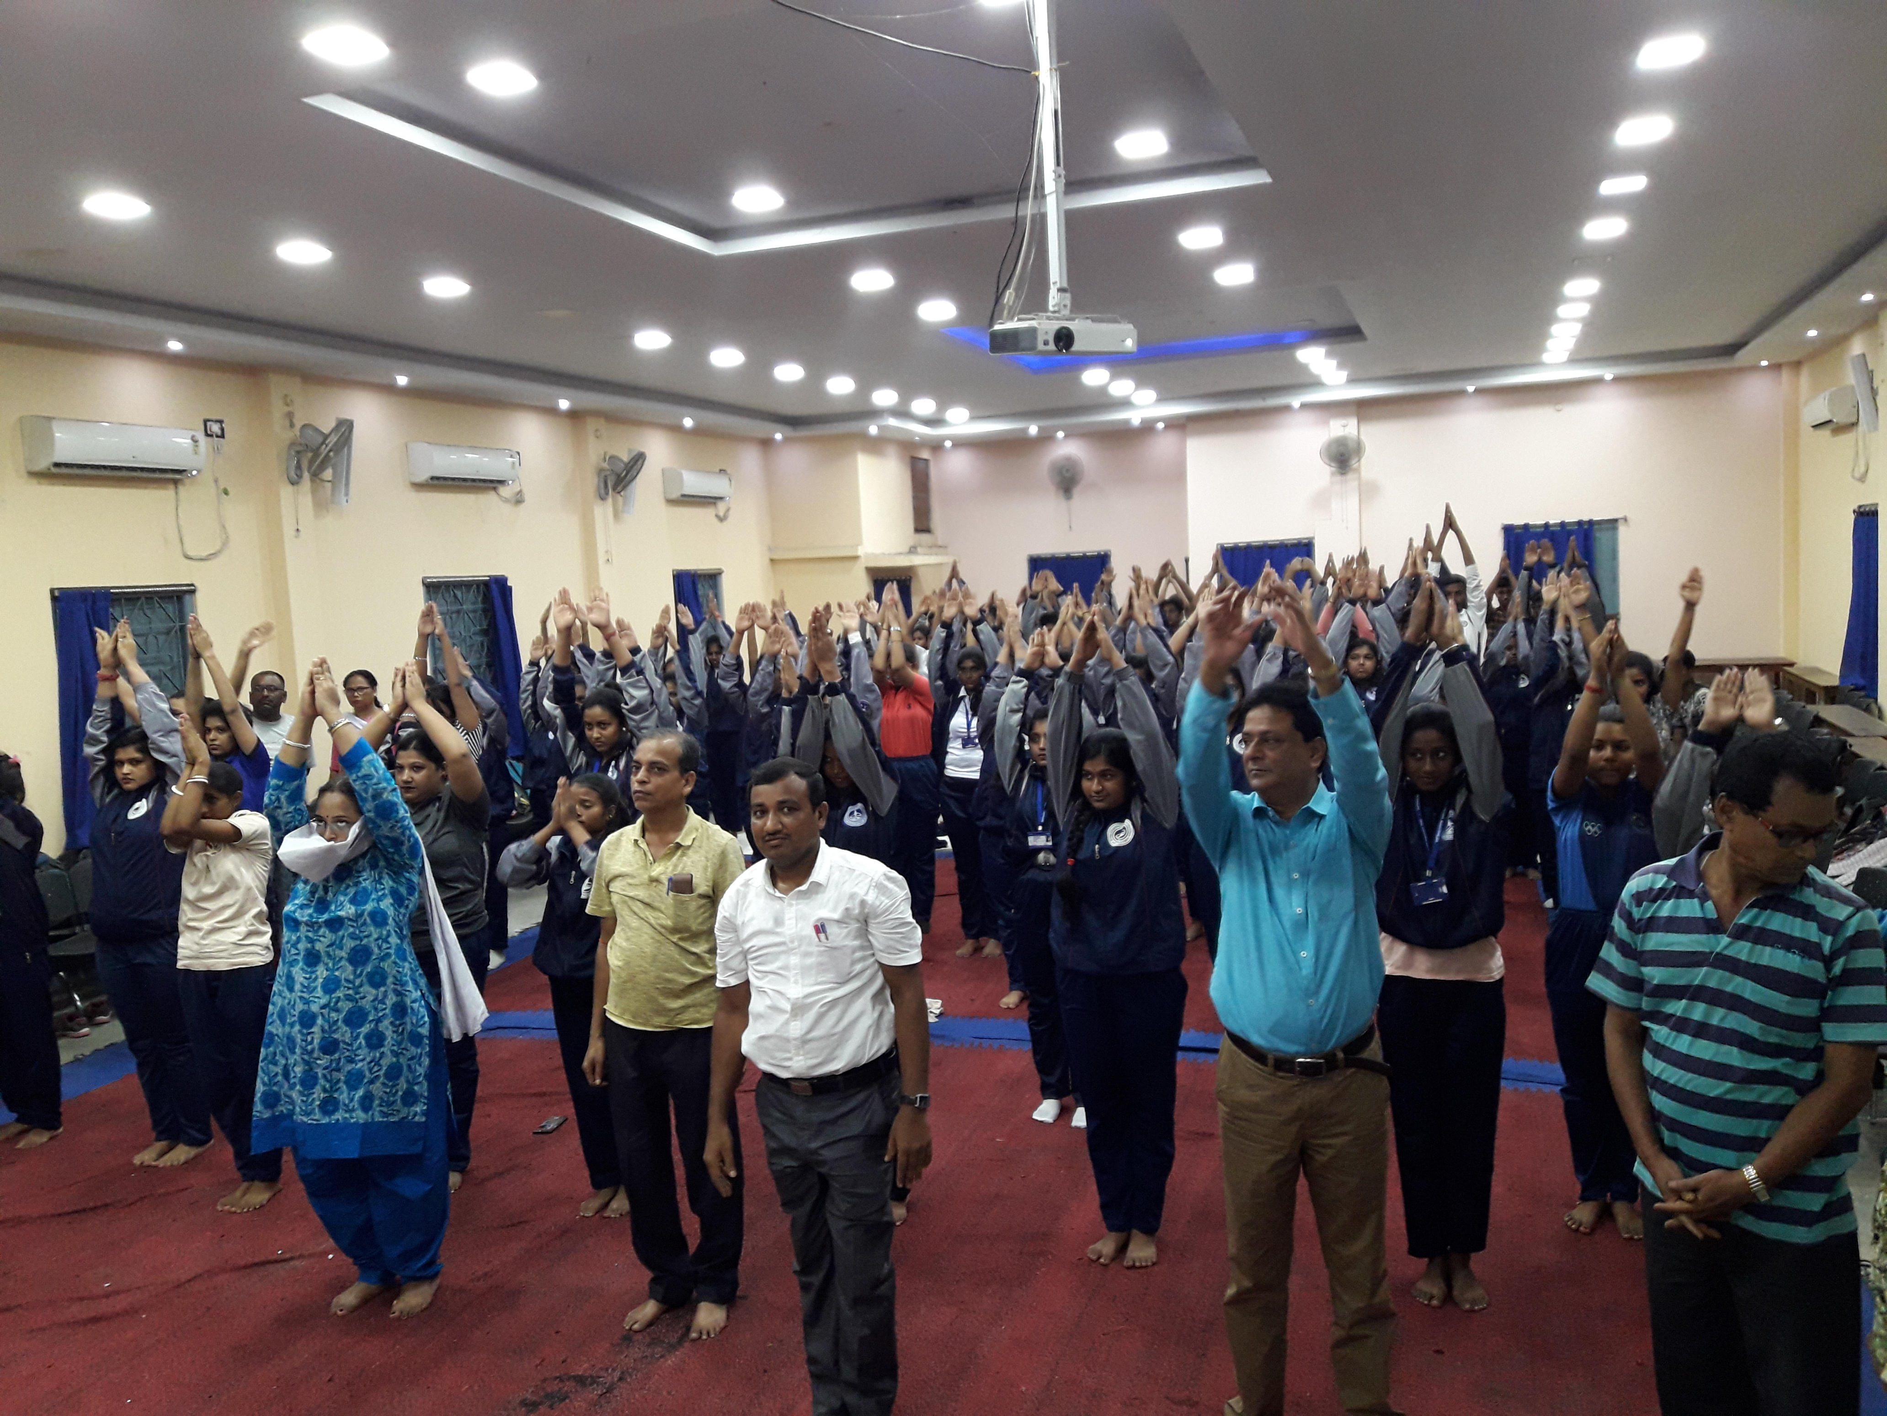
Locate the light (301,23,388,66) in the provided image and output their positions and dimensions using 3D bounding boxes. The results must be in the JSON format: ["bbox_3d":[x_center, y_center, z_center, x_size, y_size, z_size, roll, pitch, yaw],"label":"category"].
[{"bbox_3d":[-1.720,-1.902,4.380,0.235,0.030,0.235,-3,5,0],"label":"light"}]

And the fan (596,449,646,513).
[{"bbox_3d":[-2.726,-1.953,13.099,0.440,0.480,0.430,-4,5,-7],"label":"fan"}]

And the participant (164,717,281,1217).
[{"bbox_3d":[-2.479,0.867,5.213,0.420,1.680,0.420,-2,5,13],"label":"participant"}]

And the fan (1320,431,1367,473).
[{"bbox_3d":[4.046,-2.583,15.458,0.460,0.430,0.420,-2,5,18],"label":"fan"}]

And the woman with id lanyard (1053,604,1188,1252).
[{"bbox_3d":[0.482,0.669,4.421,0.420,1.860,0.330,-1,5,22],"label":"woman with id lanyard"}]

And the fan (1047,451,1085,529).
[{"bbox_3d":[1.400,-2.489,17.470,0.430,0.840,0.380,-3,5,7],"label":"fan"}]

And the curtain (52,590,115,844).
[{"bbox_3d":[-4.717,0.046,8.486,0.110,1.400,0.370,-1,5,20],"label":"curtain"}]

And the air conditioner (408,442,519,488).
[{"bbox_3d":[-3.498,-1.772,11.168,0.200,0.280,0.980,-2,5,20],"label":"air conditioner"}]

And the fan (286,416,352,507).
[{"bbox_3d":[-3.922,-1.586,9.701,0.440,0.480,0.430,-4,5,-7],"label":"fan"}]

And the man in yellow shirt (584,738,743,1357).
[{"bbox_3d":[-0.772,0.878,4.242,0.480,1.640,0.320,-2,5,17],"label":"man in yellow shirt"}]

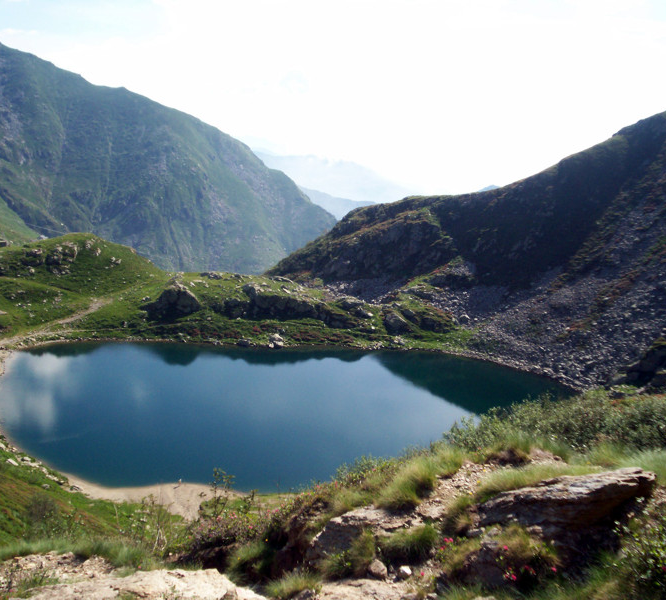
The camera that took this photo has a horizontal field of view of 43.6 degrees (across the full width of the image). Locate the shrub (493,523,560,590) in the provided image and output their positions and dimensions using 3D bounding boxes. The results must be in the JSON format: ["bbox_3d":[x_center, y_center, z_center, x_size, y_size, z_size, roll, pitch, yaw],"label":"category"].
[{"bbox_3d":[1.605,2.116,6.900,0.544,0.450,0.480,2,10,14],"label":"shrub"}]

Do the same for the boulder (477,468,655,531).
[{"bbox_3d":[2.142,1.821,7.700,1.680,0.420,0.800,3,10,16],"label":"boulder"}]

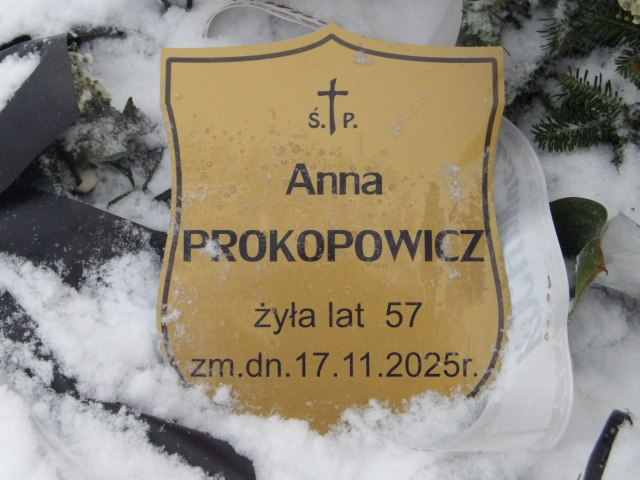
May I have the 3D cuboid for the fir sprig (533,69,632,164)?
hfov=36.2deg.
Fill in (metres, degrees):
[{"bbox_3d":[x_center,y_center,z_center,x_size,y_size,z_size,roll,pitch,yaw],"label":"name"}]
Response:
[{"bbox_3d":[0.222,-0.104,0.830,0.086,0.045,0.075,0,50,0],"label":"fir sprig"}]

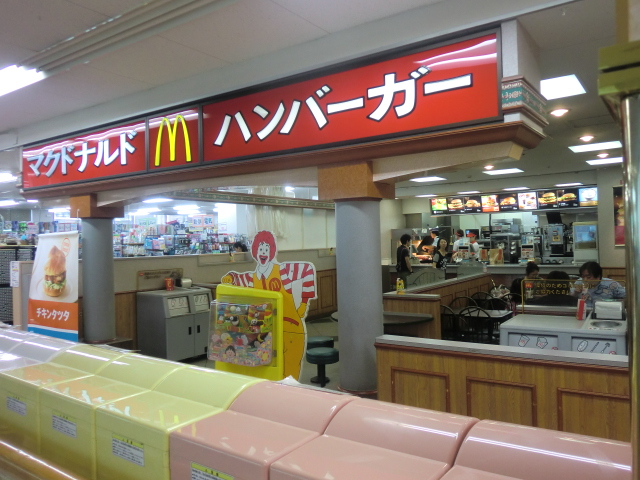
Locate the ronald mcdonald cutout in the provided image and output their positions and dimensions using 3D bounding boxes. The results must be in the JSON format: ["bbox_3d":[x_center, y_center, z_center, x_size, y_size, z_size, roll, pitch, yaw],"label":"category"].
[{"bbox_3d":[-0.451,0.773,4.100,1.080,1.660,0.100,-1,0,37],"label":"ronald mcdonald cutout"}]

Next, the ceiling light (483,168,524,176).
[{"bbox_3d":[4.375,-1.616,11.478,0.810,0.060,0.700,-1,0,34],"label":"ceiling light"}]

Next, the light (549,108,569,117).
[{"bbox_3d":[2.964,-1.576,5.938,0.200,0.060,0.200,-1,0,34],"label":"light"}]

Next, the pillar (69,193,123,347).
[{"bbox_3d":[-3.615,0.482,7.885,0.580,2.370,0.580,-1,0,34],"label":"pillar"}]

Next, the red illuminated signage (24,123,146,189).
[{"bbox_3d":[-3.703,-1.235,7.434,3.460,0.720,0.150,-1,0,34],"label":"red illuminated signage"}]

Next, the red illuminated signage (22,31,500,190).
[{"bbox_3d":[-1.823,-1.275,6.162,8.000,0.770,0.150,-1,0,34],"label":"red illuminated signage"}]

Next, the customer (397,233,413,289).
[{"bbox_3d":[1.712,0.716,9.700,0.320,1.670,0.460,-1,0,-30],"label":"customer"}]

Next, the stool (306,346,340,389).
[{"bbox_3d":[0.025,1.401,5.294,0.370,0.380,0.370,-1,0,0],"label":"stool"}]

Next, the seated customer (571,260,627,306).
[{"bbox_3d":[2.899,0.898,4.936,0.520,1.260,0.720,-1,0,34],"label":"seated customer"}]

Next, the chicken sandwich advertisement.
[{"bbox_3d":[-2.545,0.699,4.600,0.880,1.500,0.100,-1,0,34],"label":"chicken sandwich advertisement"}]

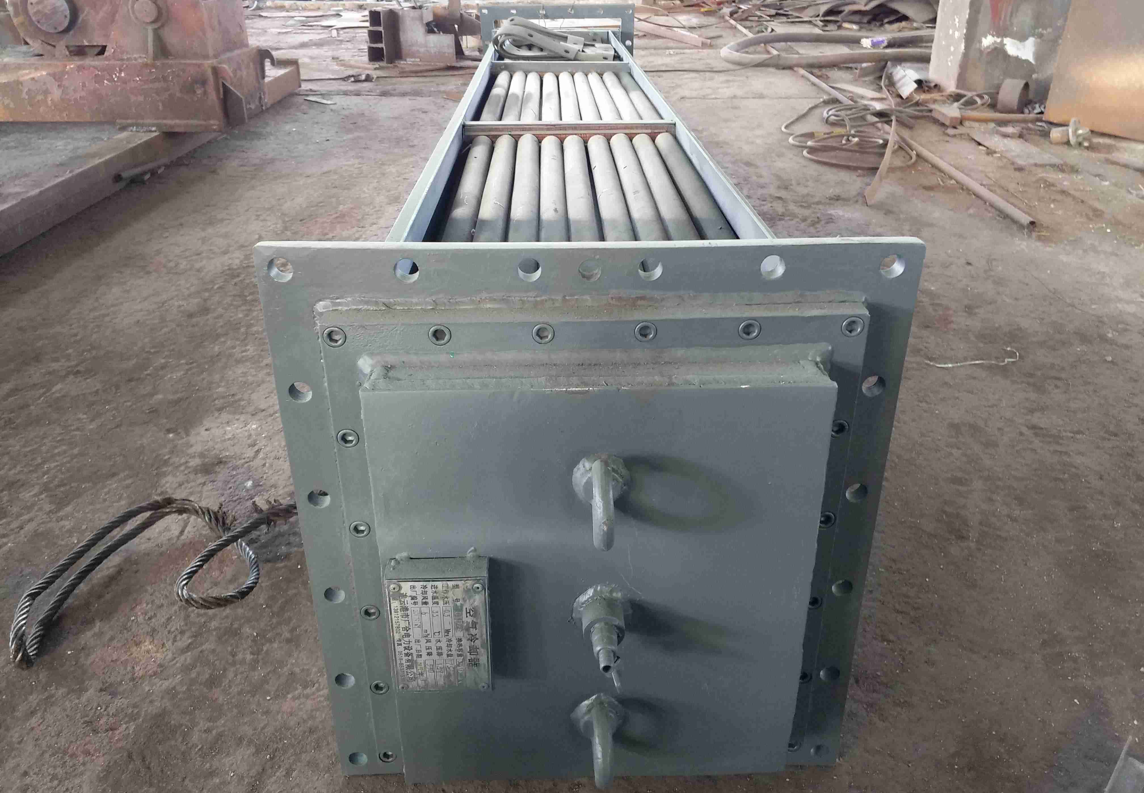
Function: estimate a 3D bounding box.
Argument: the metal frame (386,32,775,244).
[{"bbox_3d":[-0.022,-0.541,2.172,0.460,0.529,2.838,-1,29,-1],"label":"metal frame"}]

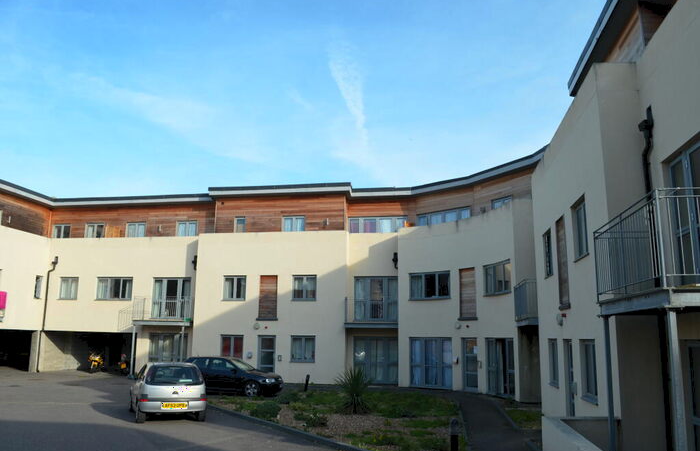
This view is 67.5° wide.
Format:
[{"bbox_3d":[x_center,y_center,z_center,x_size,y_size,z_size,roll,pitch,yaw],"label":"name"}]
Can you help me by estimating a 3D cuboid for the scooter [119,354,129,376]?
[{"bbox_3d":[-11.464,7.037,26.778,0.700,1.140,1.750,3,-12,-11],"label":"scooter"}]

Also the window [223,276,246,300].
[{"bbox_3d":[-5.393,2.932,24.493,1.156,1.240,0.150,-1,-12,8],"label":"window"}]

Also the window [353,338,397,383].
[{"bbox_3d":[1.194,5.997,23.404,2.090,2.117,0.150,-1,-12,9],"label":"window"}]

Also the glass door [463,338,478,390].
[{"bbox_3d":[4.762,5.447,20.528,0.800,2.030,0.120,-10,-16,43],"label":"glass door"}]

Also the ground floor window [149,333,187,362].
[{"bbox_3d":[-8.816,6.324,25.389,2.000,2.030,0.150,-2,-12,13],"label":"ground floor window"}]

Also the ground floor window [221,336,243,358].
[{"bbox_3d":[-5.389,5.621,23.944,1.110,1.271,0.150,-1,-12,8],"label":"ground floor window"}]

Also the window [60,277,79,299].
[{"bbox_3d":[-14.686,3.303,27.428,1.180,1.190,0.150,-2,-12,13],"label":"window"}]

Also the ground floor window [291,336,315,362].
[{"bbox_3d":[-2.102,5.534,23.451,1.163,1.237,0.150,-1,-12,8],"label":"ground floor window"}]

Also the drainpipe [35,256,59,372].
[{"bbox_3d":[-15.814,4.605,27.257,0.500,6.000,0.180,-2,-12,13],"label":"drainpipe"}]

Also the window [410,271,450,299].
[{"bbox_3d":[3.430,2.580,22.296,1.850,1.180,0.150,-7,-14,32],"label":"window"}]

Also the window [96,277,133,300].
[{"bbox_3d":[-12.008,3.228,26.803,1.950,1.180,0.150,-2,-12,13],"label":"window"}]

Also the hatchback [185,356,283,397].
[{"bbox_3d":[-4.432,5.366,18.851,4.150,1.410,1.740,-1,-12,9],"label":"hatchback"}]

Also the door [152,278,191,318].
[{"bbox_3d":[-8.800,3.603,25.890,2.121,2.153,0.150,-1,-12,10],"label":"door"}]

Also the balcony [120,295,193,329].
[{"bbox_3d":[-8.687,4.134,25.086,3.121,1.320,1.250,-1,-12,10],"label":"balcony"}]

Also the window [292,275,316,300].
[{"bbox_3d":[-2.085,2.864,24.000,1.162,1.238,0.150,-1,-12,8],"label":"window"}]

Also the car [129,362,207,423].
[{"bbox_3d":[-5.000,4.439,14.342,1.660,1.440,3.800,6,-13,-23],"label":"car"}]

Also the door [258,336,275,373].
[{"bbox_3d":[-3.765,6.000,23.612,0.831,2.121,0.130,-1,-12,8],"label":"door"}]

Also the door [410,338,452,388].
[{"bbox_3d":[3.375,5.676,21.668,1.880,2.040,0.150,-7,-14,32],"label":"door"}]

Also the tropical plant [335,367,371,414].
[{"bbox_3d":[0.126,4.381,13.946,1.050,1.240,1.050,1,-12,0],"label":"tropical plant"}]

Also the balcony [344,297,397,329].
[{"bbox_3d":[1.050,3.909,23.440,2.500,1.330,0.750,-1,-12,9],"label":"balcony"}]

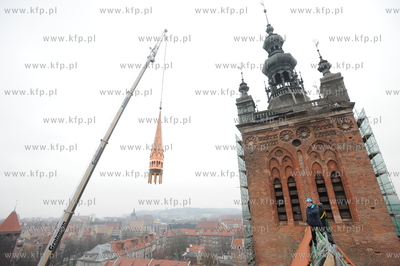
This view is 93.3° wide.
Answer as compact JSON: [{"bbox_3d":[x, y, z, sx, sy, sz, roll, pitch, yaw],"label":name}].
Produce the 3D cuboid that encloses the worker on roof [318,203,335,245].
[{"bbox_3d":[5.740,4.130,8.560,0.570,1.680,0.570,-20,-30,38],"label":"worker on roof"}]

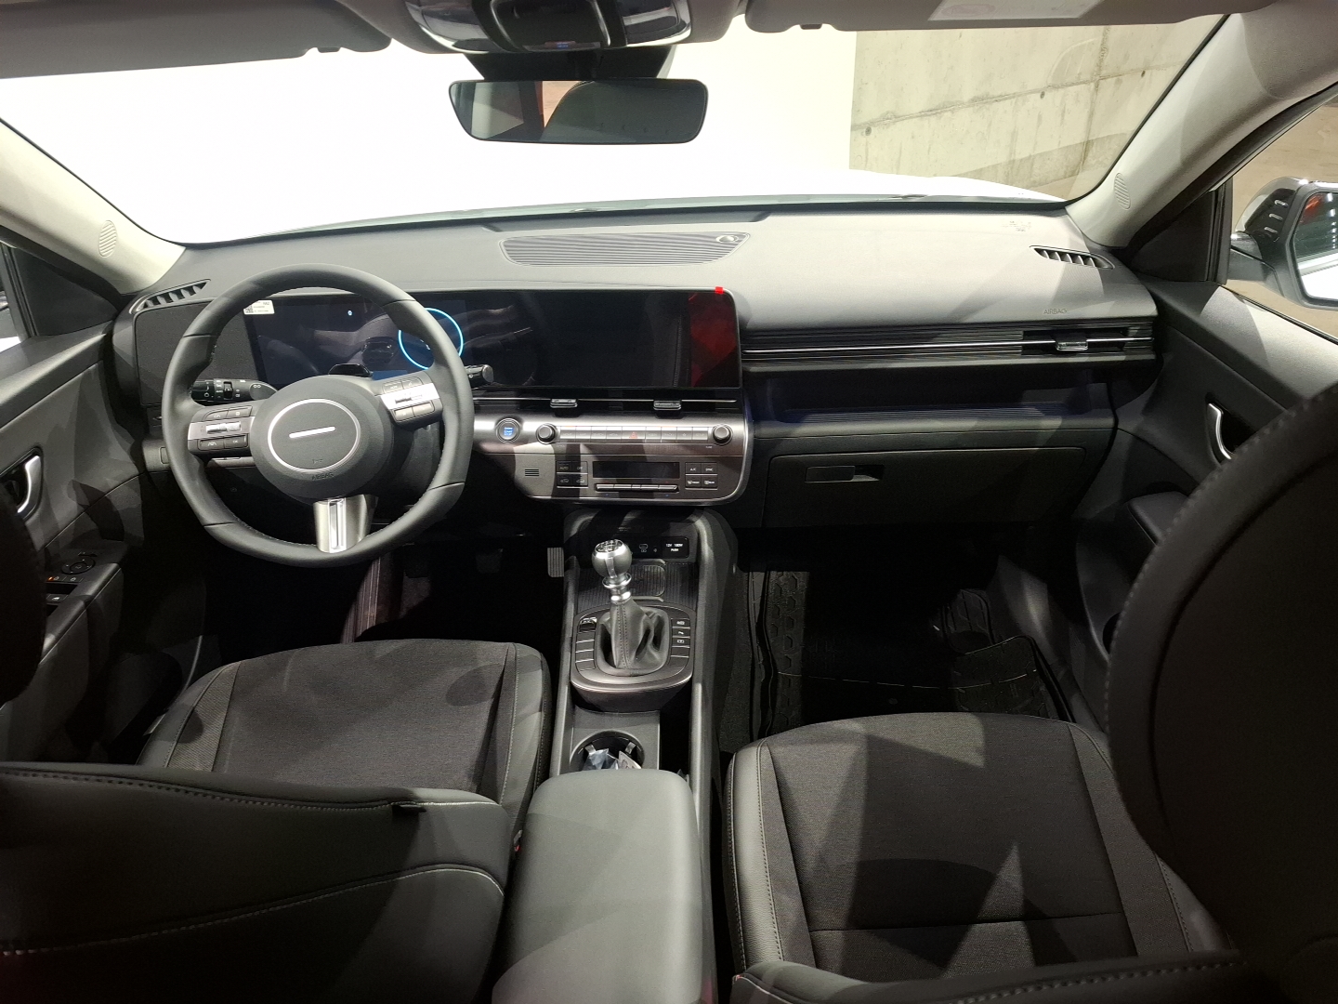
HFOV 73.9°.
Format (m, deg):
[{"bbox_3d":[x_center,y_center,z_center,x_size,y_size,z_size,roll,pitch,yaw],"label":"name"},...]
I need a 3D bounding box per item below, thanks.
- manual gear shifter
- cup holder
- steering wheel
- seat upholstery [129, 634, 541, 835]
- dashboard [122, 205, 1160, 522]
[{"bbox_3d":[-0.047,0.104,1.039,0.090,0.165,0.110,-3,27,0],"label":"manual gear shifter"},{"bbox_3d":[-0.061,0.295,0.927,0.082,0.075,0.082,-3,27,0],"label":"cup holder"},{"bbox_3d":[-0.417,-0.102,1.088,0.370,0.365,0.110,-3,0,0],"label":"steering wheel"},{"bbox_3d":[-0.420,0.387,1.075,0.500,0.180,0.510,-3,27,0],"label":"seat upholstery"},{"bbox_3d":[-0.059,-0.233,1.424,1.390,0.400,0.480,-3,27,0],"label":"dashboard"}]

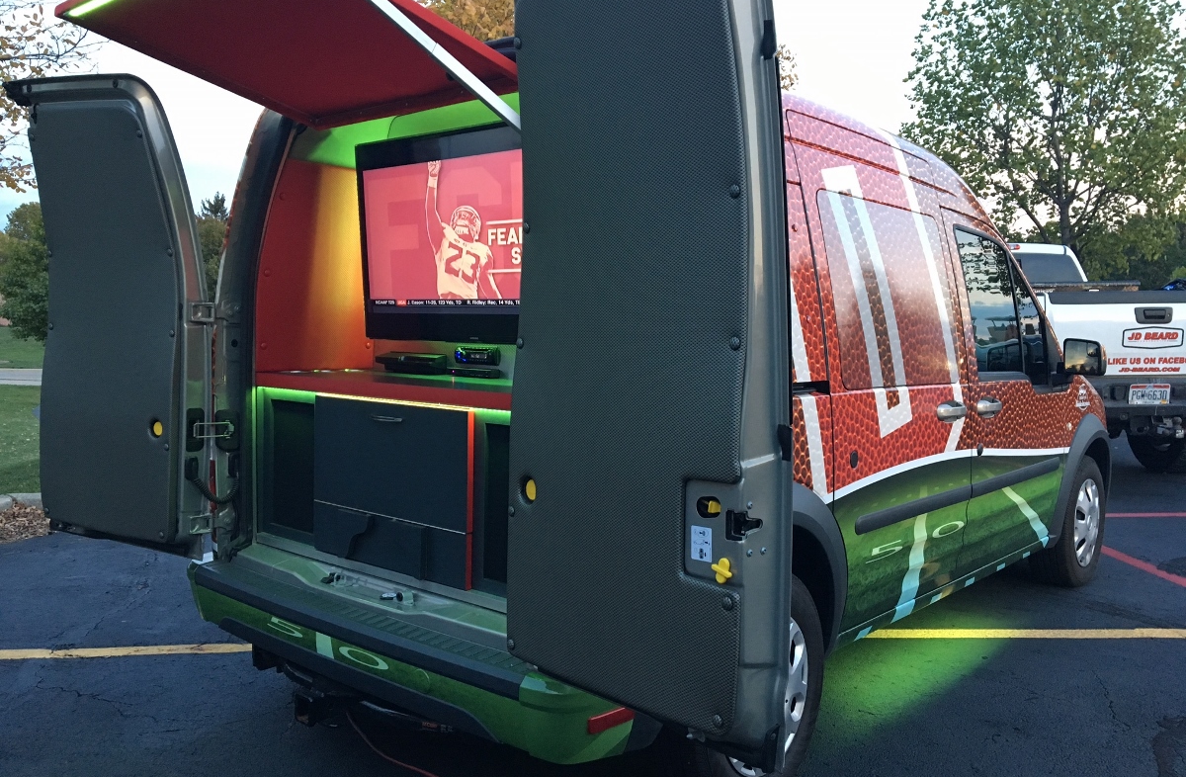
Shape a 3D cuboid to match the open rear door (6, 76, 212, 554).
[{"bbox_3d":[-1.565,-0.230,3.219,0.780,1.480,0.210,3,4,29],"label":"open rear door"}]

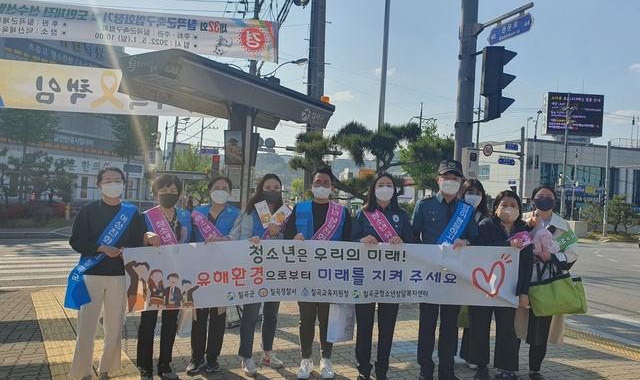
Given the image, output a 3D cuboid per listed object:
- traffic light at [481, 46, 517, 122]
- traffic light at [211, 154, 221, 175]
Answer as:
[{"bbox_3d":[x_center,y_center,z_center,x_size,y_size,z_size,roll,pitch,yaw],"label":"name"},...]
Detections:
[{"bbox_3d":[2.602,-1.528,6.950,0.400,1.040,0.355,3,0,4],"label":"traffic light"},{"bbox_3d":[-5.060,-1.168,23.500,0.360,1.030,0.320,3,0,-22],"label":"traffic light"}]

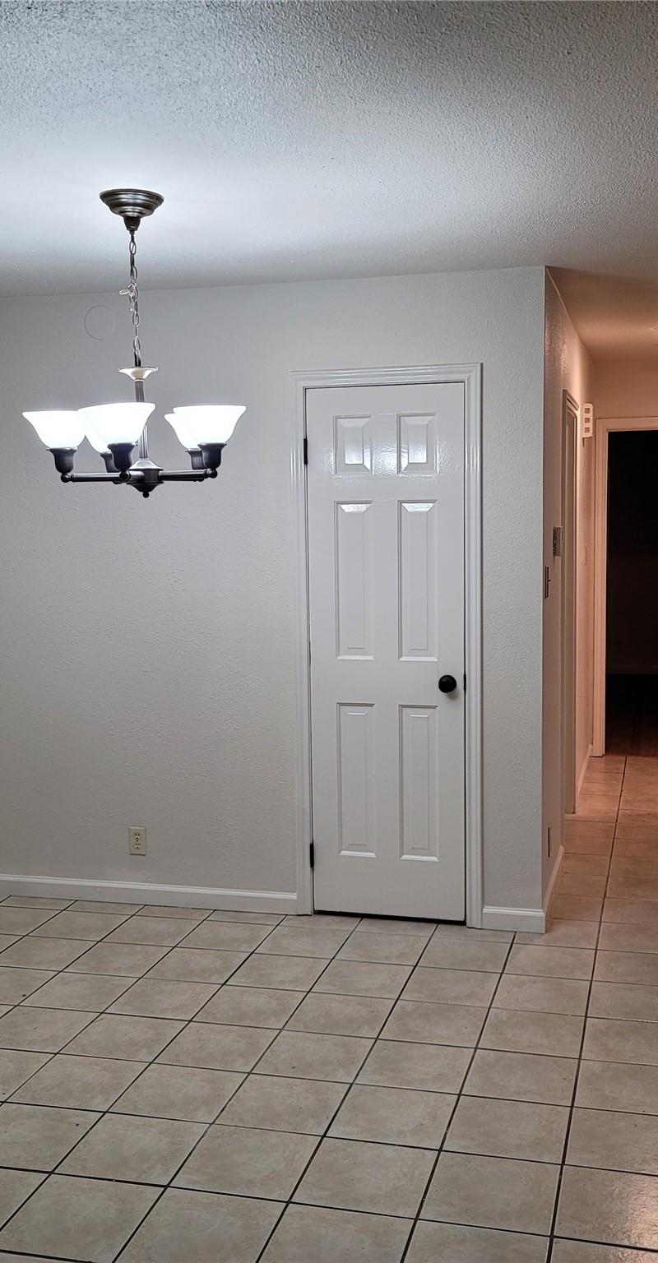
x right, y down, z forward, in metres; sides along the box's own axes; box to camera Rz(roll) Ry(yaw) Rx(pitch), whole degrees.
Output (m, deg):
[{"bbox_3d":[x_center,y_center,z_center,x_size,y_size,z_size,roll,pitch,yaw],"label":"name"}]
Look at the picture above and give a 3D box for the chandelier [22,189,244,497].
[{"bbox_3d":[-0.540,-0.780,3.353,0.615,0.815,0.615,-2,6,-8],"label":"chandelier"}]

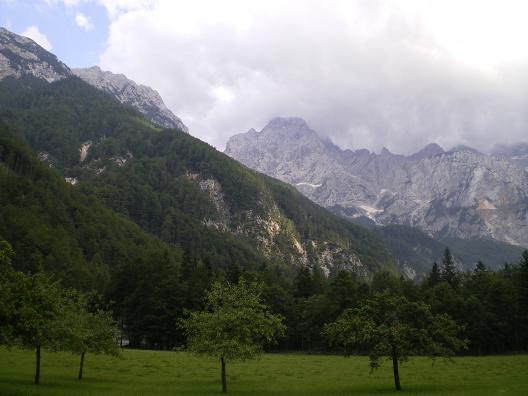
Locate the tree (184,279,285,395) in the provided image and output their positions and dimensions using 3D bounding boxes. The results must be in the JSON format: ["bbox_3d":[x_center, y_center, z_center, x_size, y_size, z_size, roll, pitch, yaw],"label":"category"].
[{"bbox_3d":[-1.356,5.833,24.831,4.390,4.710,4.210,0,-15,0],"label":"tree"}]

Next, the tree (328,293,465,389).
[{"bbox_3d":[5.708,6.161,25.056,6.040,4.070,5.440,0,-15,0],"label":"tree"}]

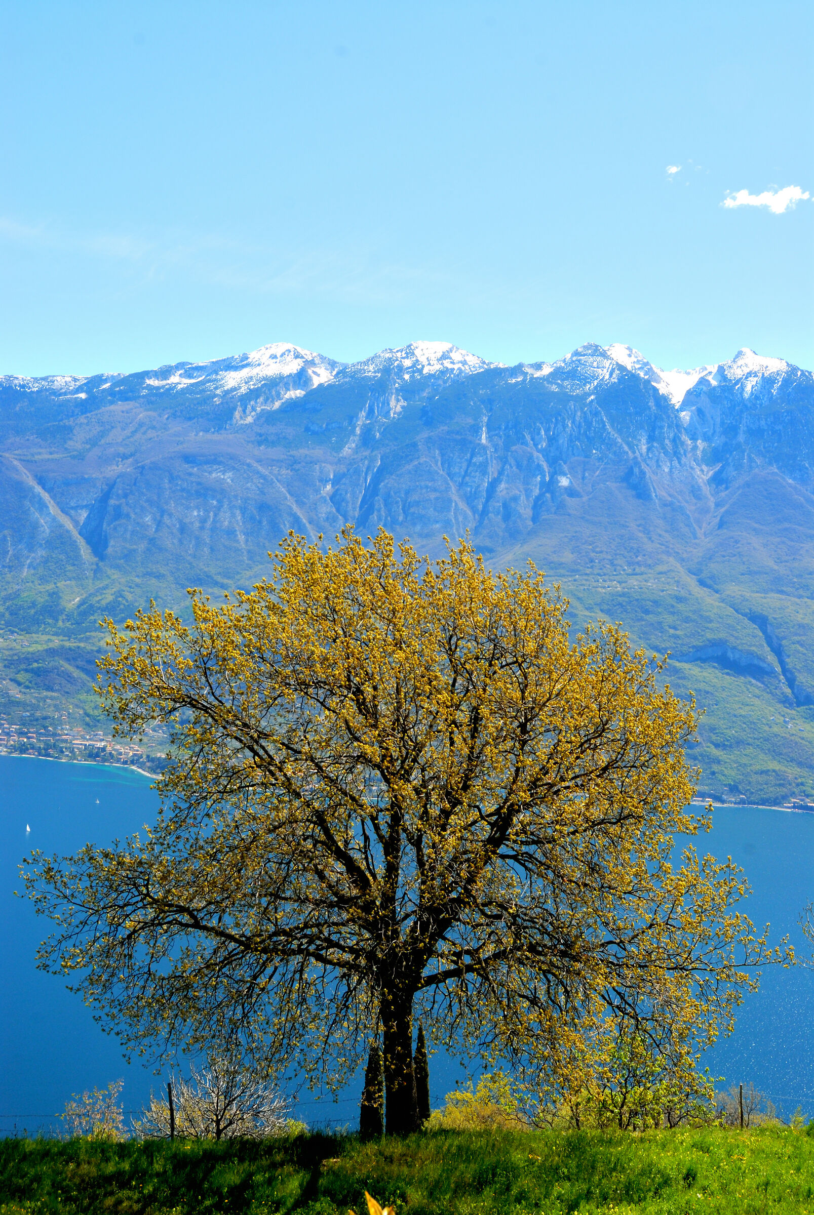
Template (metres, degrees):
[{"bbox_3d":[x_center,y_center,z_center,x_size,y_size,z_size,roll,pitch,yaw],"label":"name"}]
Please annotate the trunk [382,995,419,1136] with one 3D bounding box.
[{"bbox_3d":[-0.119,8.817,28.000,0.710,2.680,0.700,0,-2,0],"label":"trunk"}]

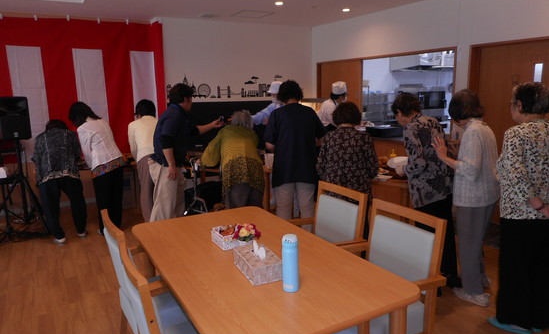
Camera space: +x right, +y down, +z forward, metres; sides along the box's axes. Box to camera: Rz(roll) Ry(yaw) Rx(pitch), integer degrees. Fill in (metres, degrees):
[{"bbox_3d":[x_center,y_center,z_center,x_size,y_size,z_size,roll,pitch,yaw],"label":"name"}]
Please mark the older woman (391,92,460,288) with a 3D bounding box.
[{"bbox_3d":[1.222,0.178,3.096,0.600,1.490,0.470,11,16,44],"label":"older woman"}]

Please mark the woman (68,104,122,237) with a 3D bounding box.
[{"bbox_3d":[-1.931,-0.007,4.399,0.500,1.390,0.650,-8,14,-34],"label":"woman"}]

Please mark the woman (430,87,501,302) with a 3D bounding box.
[{"bbox_3d":[1.392,0.206,2.937,0.440,1.520,0.470,-7,11,-35],"label":"woman"}]

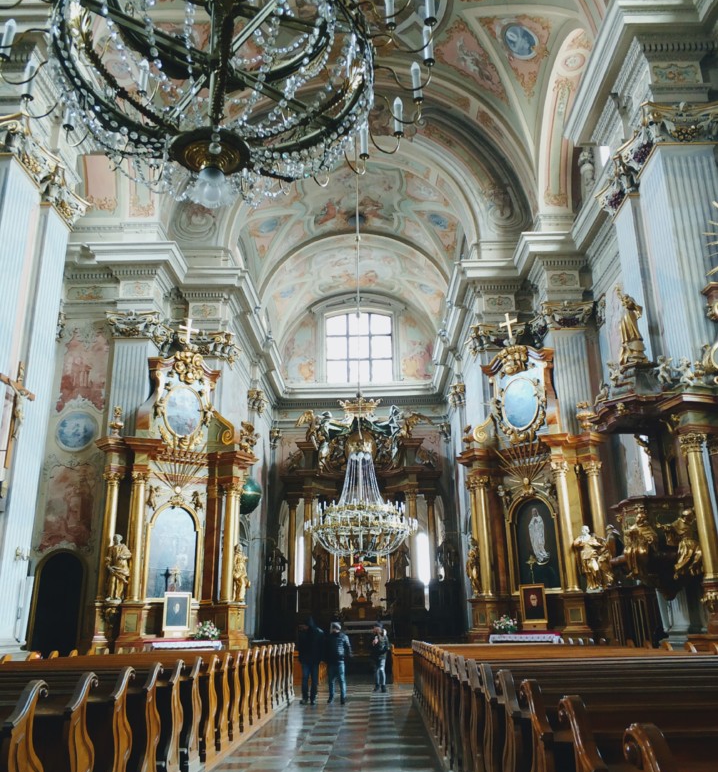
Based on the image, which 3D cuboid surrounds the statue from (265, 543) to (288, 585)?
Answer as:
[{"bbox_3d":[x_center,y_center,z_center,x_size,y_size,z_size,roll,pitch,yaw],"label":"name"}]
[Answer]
[{"bbox_3d":[-3.866,8.502,35.478,0.950,1.950,0.650,3,-19,-10],"label":"statue"}]

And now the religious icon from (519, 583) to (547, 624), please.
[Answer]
[{"bbox_3d":[4.835,6.026,20.725,0.760,1.011,0.080,-17,-24,40],"label":"religious icon"}]

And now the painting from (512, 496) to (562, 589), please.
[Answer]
[{"bbox_3d":[5.164,4.531,21.519,1.320,2.548,0.120,-17,-24,40],"label":"painting"}]

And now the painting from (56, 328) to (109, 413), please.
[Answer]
[{"bbox_3d":[-9.008,-0.527,24.288,1.420,2.834,0.080,-1,-18,1],"label":"painting"}]

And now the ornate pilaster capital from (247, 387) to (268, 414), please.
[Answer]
[{"bbox_3d":[-4.385,0.748,32.494,0.600,0.950,1.350,-1,-18,1],"label":"ornate pilaster capital"}]

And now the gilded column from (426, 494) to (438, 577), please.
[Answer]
[{"bbox_3d":[3.554,7.197,36.059,0.500,3.949,0.500,-1,-18,1],"label":"gilded column"}]

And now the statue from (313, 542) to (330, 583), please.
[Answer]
[{"bbox_3d":[-1.780,8.369,35.491,0.800,1.950,0.650,-1,-18,0],"label":"statue"}]

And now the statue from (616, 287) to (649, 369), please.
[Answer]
[{"bbox_3d":[5.777,-1.293,16.030,0.550,1.820,0.560,12,-22,-34],"label":"statue"}]

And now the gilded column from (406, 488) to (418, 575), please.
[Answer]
[{"bbox_3d":[2.529,6.895,35.206,0.500,4.023,0.500,-1,-18,1],"label":"gilded column"}]

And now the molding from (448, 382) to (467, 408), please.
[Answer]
[{"bbox_3d":[4.513,0.666,34.567,0.620,0.970,1.600,-1,-18,0],"label":"molding"}]

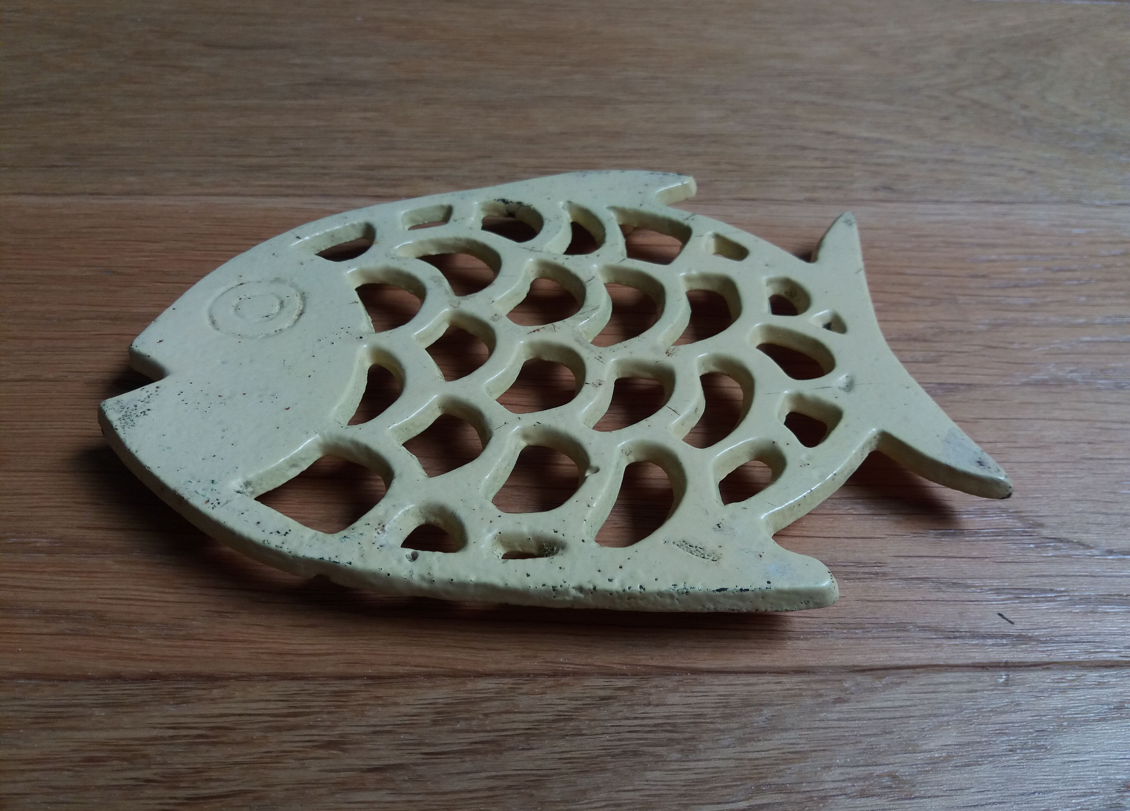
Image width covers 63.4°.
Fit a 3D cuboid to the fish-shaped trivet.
[{"bbox_3d":[-0.008,-0.010,0.228,0.195,0.016,0.152,-4,45,-5],"label":"fish-shaped trivet"}]

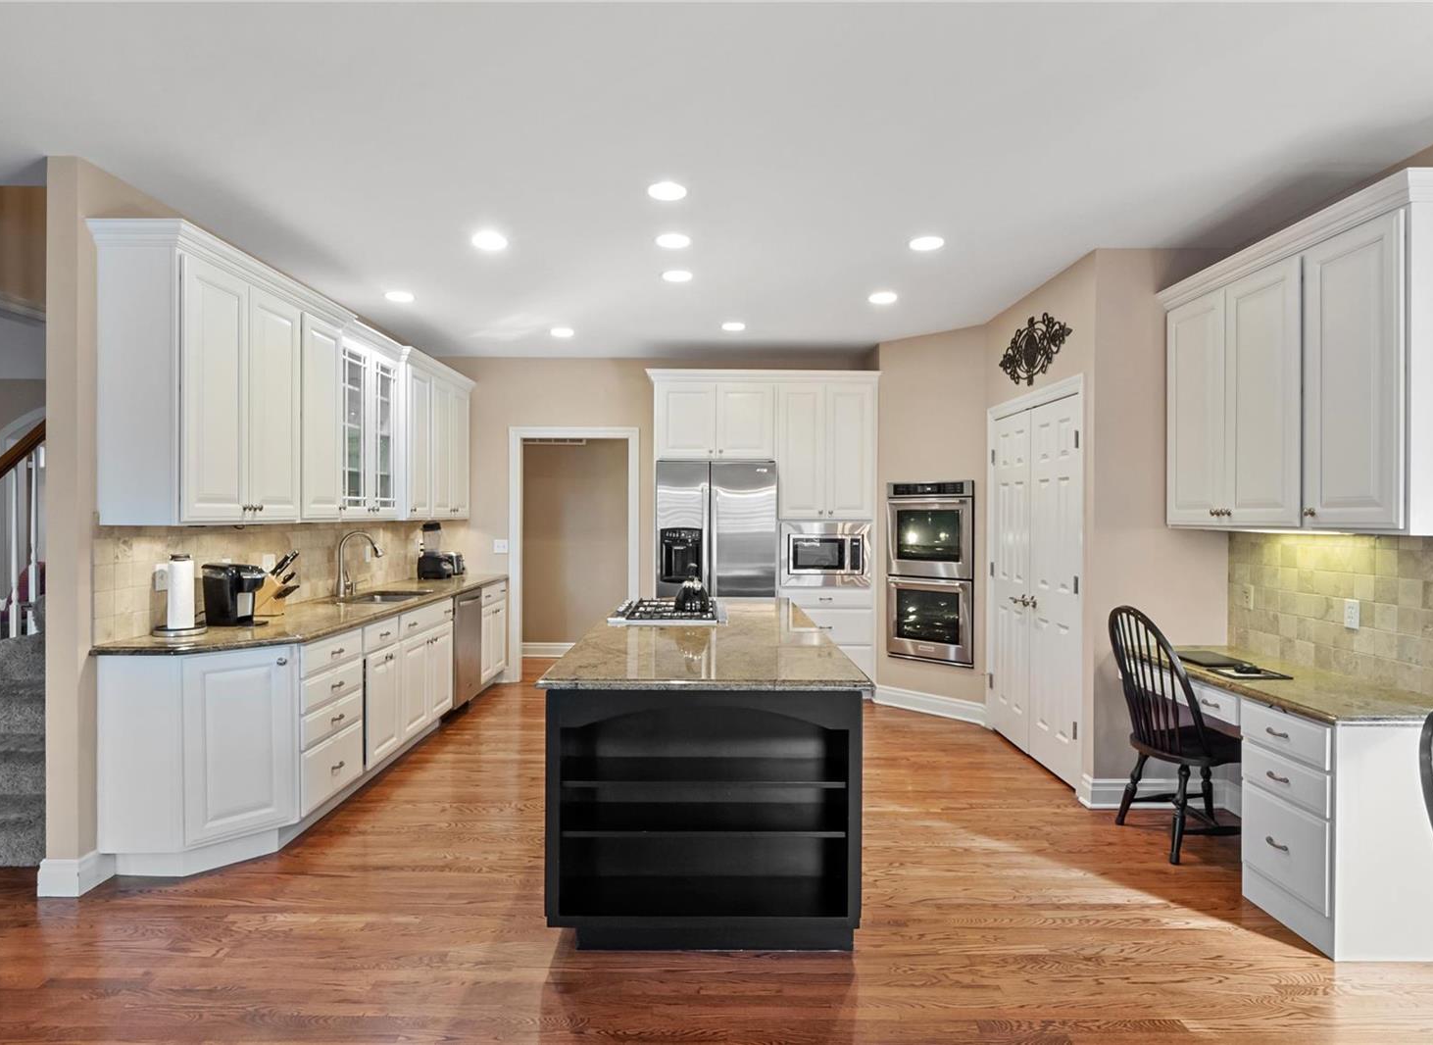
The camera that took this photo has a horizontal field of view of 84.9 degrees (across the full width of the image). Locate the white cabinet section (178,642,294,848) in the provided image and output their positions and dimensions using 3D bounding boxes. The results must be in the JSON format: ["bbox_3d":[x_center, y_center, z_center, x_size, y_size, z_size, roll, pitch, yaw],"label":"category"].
[{"bbox_3d":[-2.107,0.891,3.380,0.520,0.760,0.430,0,1,45],"label":"white cabinet section"}]

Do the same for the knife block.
[{"bbox_3d":[-2.239,0.355,3.906,0.200,0.217,0.110,0,0,-1],"label":"knife block"}]

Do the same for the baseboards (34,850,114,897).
[{"bbox_3d":[-2.408,1.303,2.960,0.155,0.136,0.185,0,0,-1],"label":"baseboards"}]

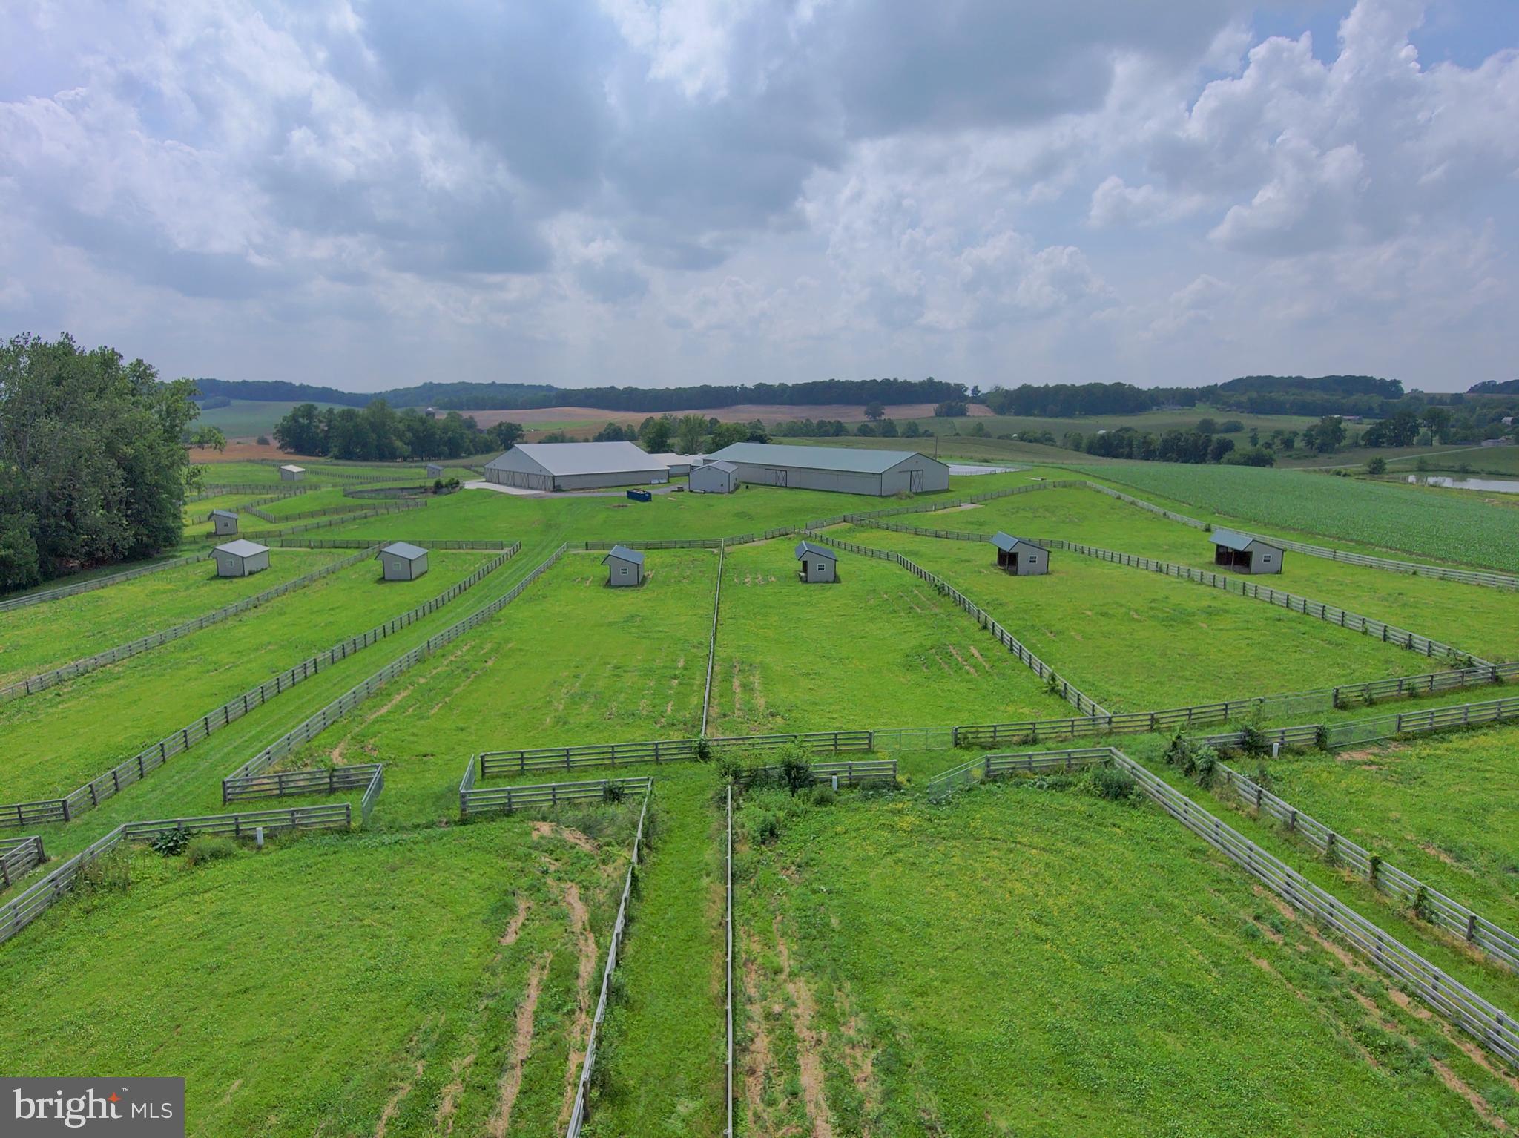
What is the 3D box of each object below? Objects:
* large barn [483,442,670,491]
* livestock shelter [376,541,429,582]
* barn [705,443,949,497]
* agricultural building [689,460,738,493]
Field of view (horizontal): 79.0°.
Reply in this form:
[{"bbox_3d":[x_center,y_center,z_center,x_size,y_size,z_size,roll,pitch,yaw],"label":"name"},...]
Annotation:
[{"bbox_3d":[-46.377,-26.808,231.458,31.362,9.566,39.145,-8,13,-38],"label":"large barn"},{"bbox_3d":[-48.360,-1.134,124.861,4.770,4.032,6.778,0,10,-2],"label":"livestock shelter"},{"bbox_3d":[14.853,-26.139,232.595,24.811,9.175,63.416,-9,14,-40],"label":"barn"},{"bbox_3d":[-10.296,-21.376,211.092,8.899,5.955,16.773,1,10,5],"label":"agricultural building"}]

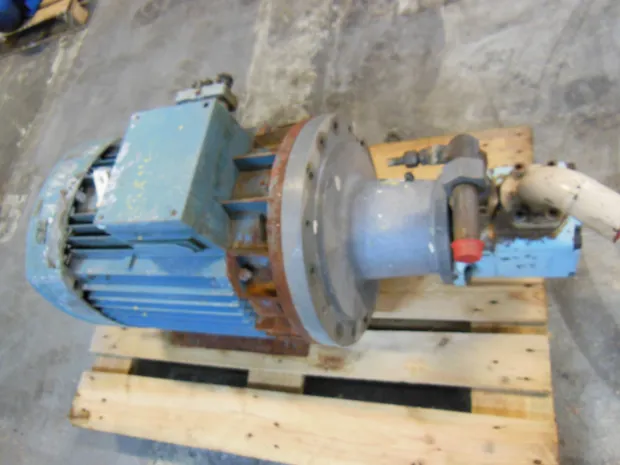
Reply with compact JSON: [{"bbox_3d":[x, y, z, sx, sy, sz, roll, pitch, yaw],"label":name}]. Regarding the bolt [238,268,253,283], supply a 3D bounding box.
[{"bbox_3d":[-0.115,0.076,0.795,0.019,0.024,0.024,-2,66,24],"label":"bolt"}]

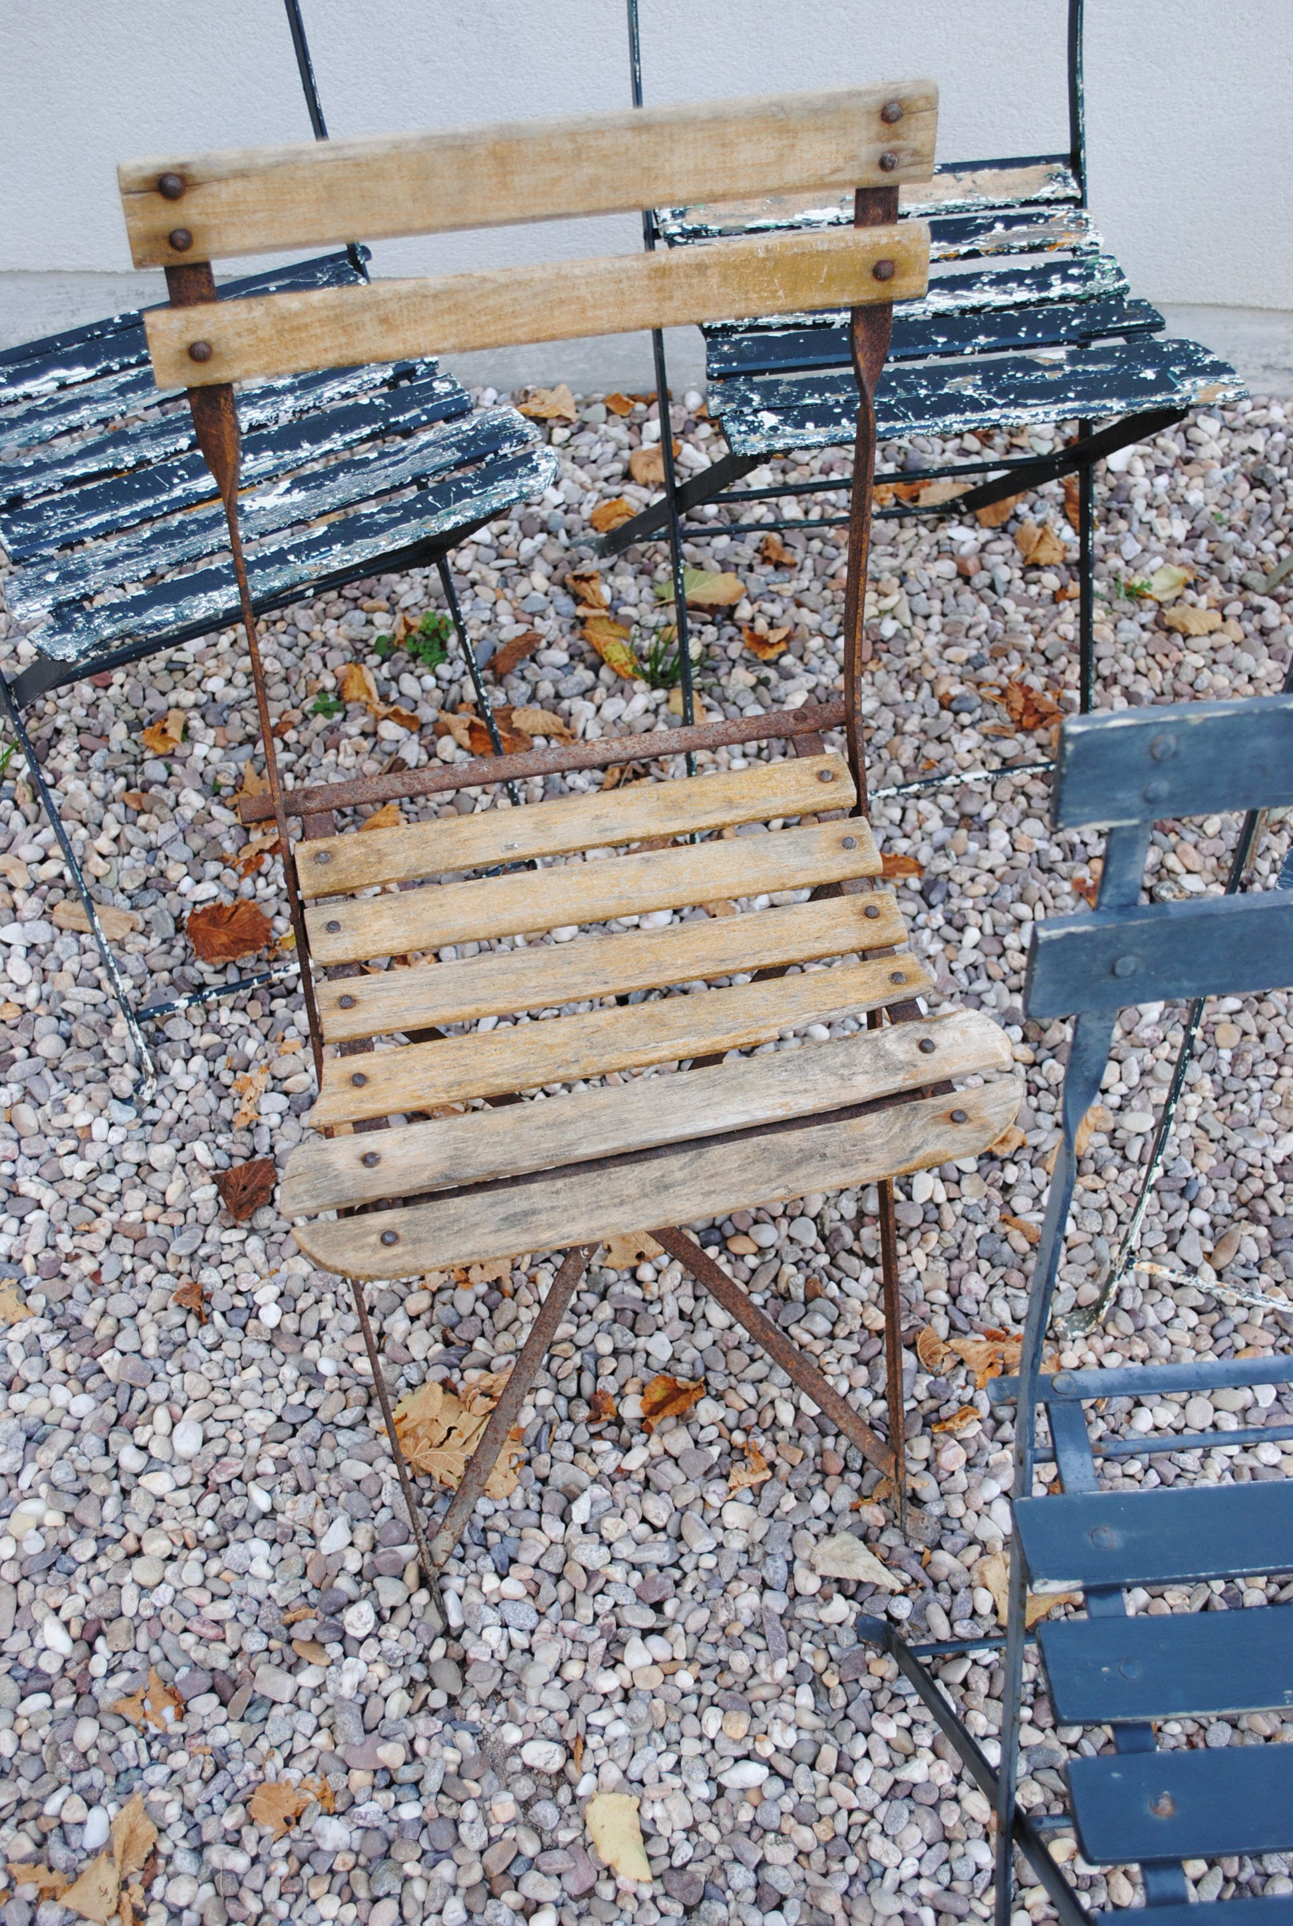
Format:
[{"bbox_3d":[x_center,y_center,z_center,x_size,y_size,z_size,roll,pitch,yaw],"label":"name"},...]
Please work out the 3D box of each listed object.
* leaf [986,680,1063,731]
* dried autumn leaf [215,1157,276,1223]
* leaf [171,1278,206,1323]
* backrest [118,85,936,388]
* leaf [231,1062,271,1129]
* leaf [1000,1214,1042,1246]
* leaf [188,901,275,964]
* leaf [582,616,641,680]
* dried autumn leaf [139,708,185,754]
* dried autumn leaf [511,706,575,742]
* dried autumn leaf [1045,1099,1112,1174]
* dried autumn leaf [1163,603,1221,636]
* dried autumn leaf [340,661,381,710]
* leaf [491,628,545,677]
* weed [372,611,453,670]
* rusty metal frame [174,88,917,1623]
[{"bbox_3d":[0.352,-0.238,1.800,0.074,0.030,0.046,2,60,-3],"label":"leaf"},{"bbox_3d":[-0.316,0.180,1.552,0.046,0.014,0.046,-24,58,-18],"label":"dried autumn leaf"},{"bbox_3d":[-0.346,0.261,1.494,0.033,0.011,0.021,30,59,18],"label":"leaf"},{"bbox_3d":[-0.051,-0.362,0.956,0.398,0.111,0.034,-10,41,-9],"label":"backrest"},{"bbox_3d":[-0.327,0.111,1.601,0.030,0.013,0.052,-8,55,-7],"label":"leaf"},{"bbox_3d":[0.300,0.214,1.550,0.033,0.010,0.013,22,56,13],"label":"leaf"},{"bbox_3d":[-0.365,-0.029,1.698,0.071,0.017,0.059,-13,56,-11],"label":"leaf"},{"bbox_3d":[-0.028,-0.297,1.815,0.035,0.022,0.078,-31,67,-19],"label":"leaf"},{"bbox_3d":[-0.452,-0.220,1.831,0.033,0.019,0.044,36,61,22],"label":"dried autumn leaf"},{"bbox_3d":[-0.092,-0.219,1.766,0.063,0.022,0.023,8,60,1],"label":"dried autumn leaf"},{"bbox_3d":[0.355,0.146,1.597,0.020,0.017,0.077,29,58,17],"label":"dried autumn leaf"},{"bbox_3d":[0.530,-0.331,1.872,0.056,0.018,0.024,9,60,2],"label":"dried autumn leaf"},{"bbox_3d":[-0.277,-0.271,1.873,0.034,0.020,0.047,-6,55,-6],"label":"dried autumn leaf"},{"bbox_3d":[-0.122,-0.290,1.806,0.062,0.020,0.023,-39,69,-22],"label":"leaf"},{"bbox_3d":[-0.216,-0.300,1.795,0.070,0.040,0.048,2,60,-3],"label":"weed"},{"bbox_3d":[-0.019,0.028,1.157,0.382,0.838,0.506,-10,61,-9],"label":"rusty metal frame"}]

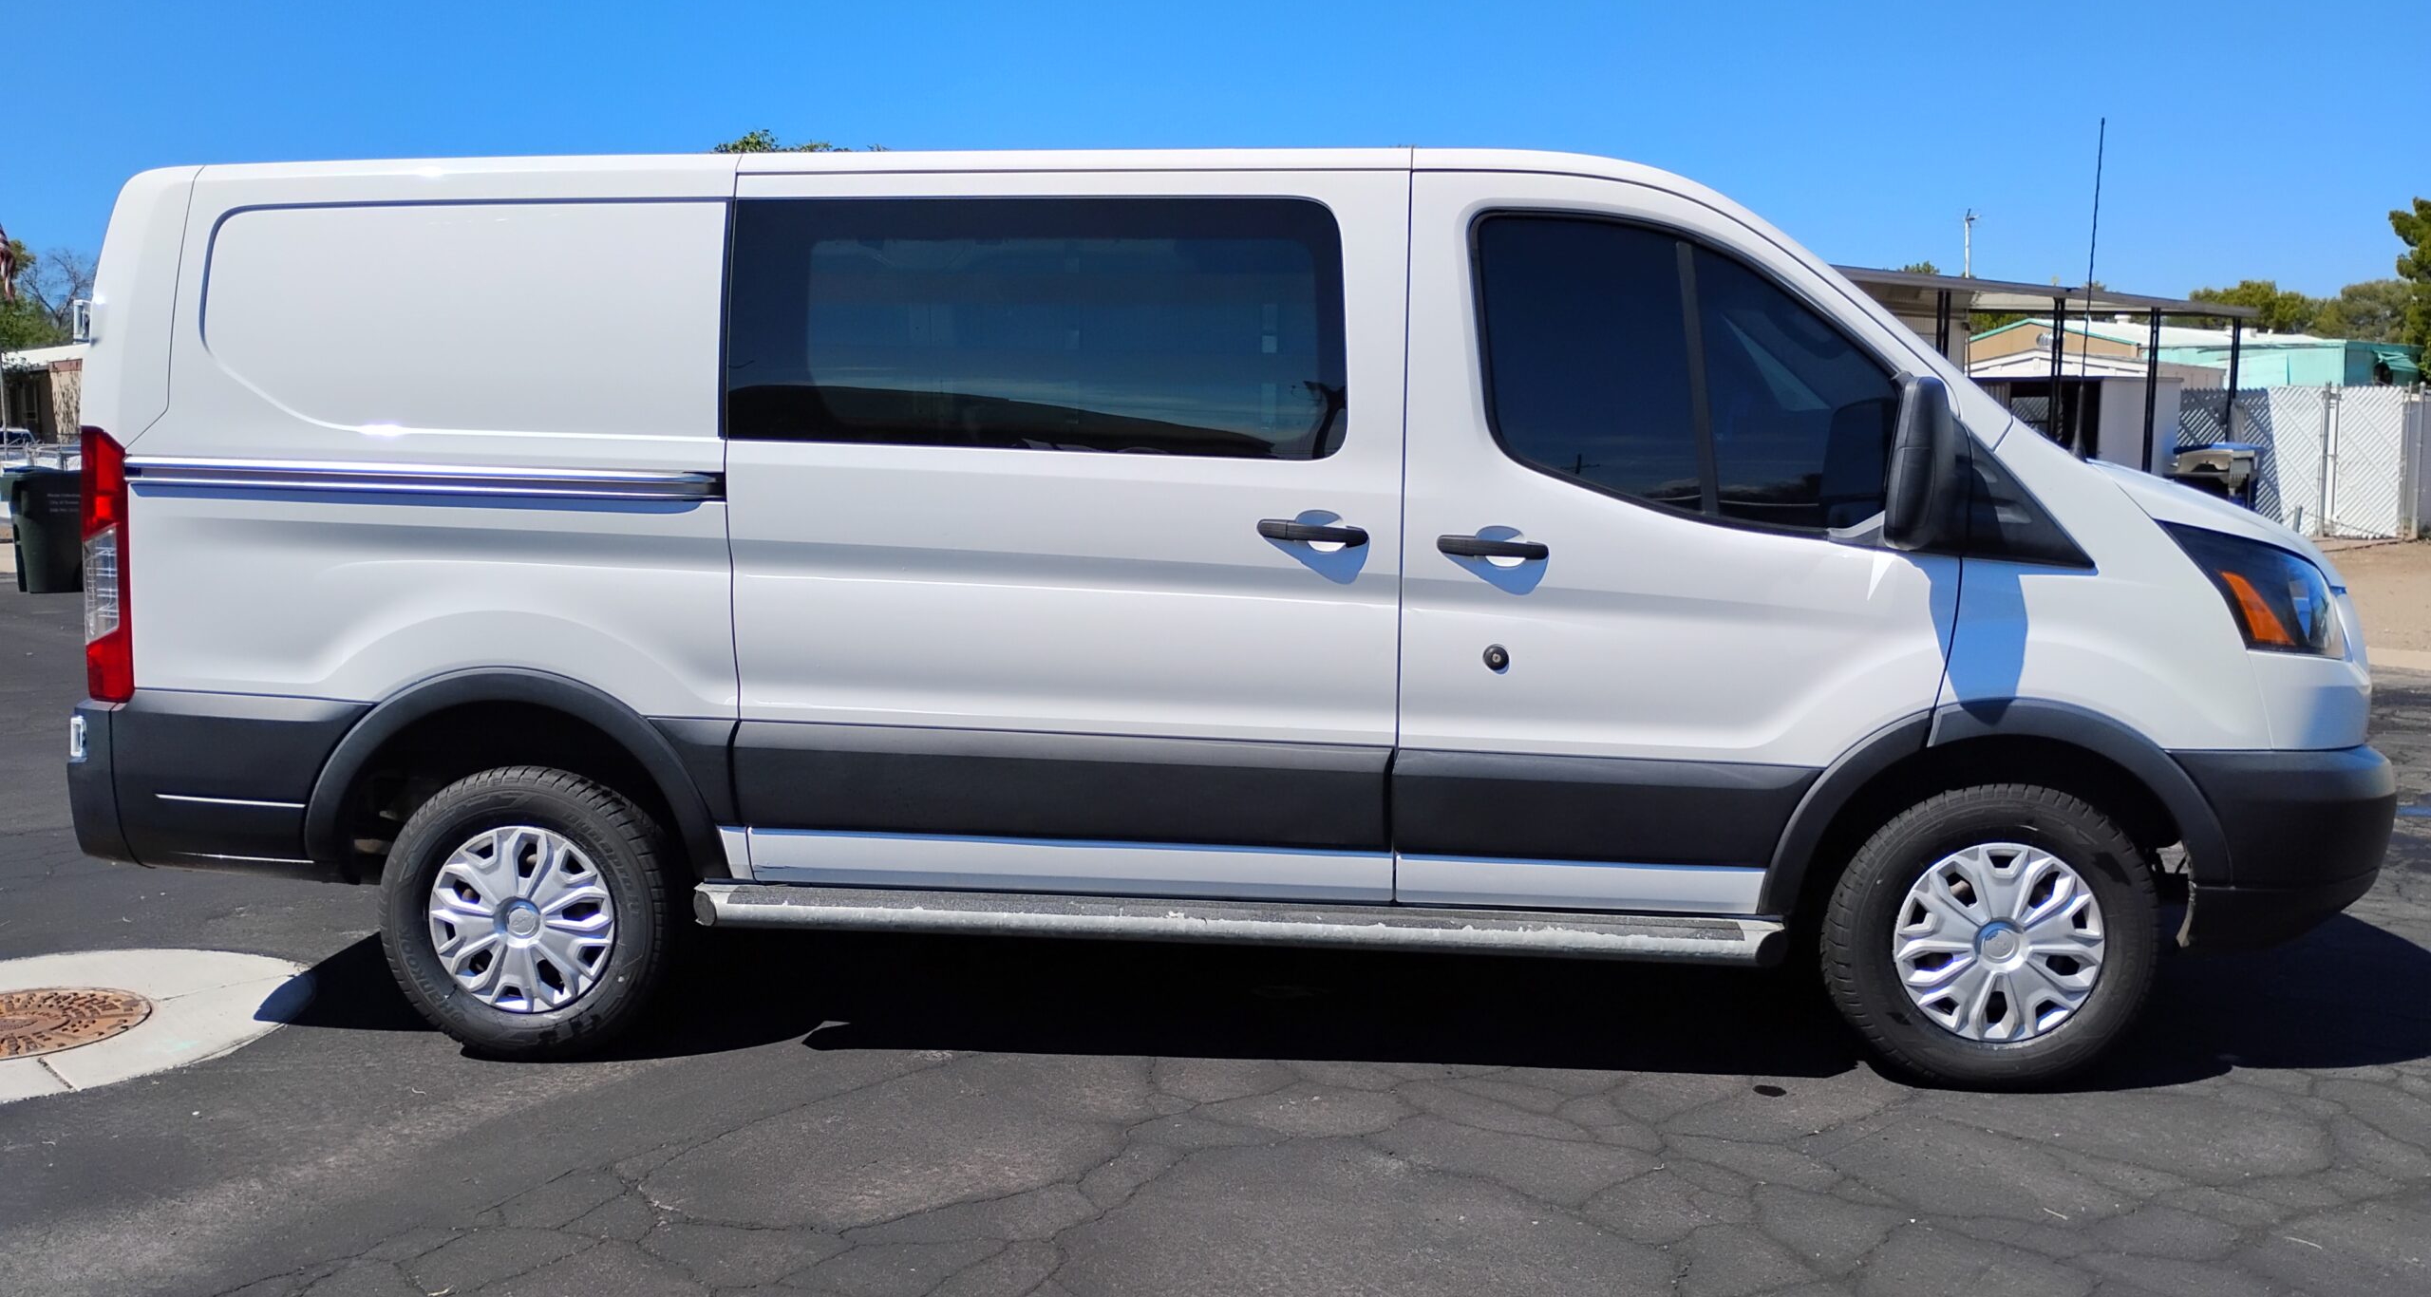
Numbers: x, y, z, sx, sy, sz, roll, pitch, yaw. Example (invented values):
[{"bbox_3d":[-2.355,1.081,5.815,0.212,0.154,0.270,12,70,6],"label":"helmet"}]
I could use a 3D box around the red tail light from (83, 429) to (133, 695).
[{"bbox_3d":[-2.555,-0.193,4.548,0.186,0.626,0.165,1,8,5],"label":"red tail light"}]

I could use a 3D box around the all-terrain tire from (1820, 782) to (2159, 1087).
[{"bbox_3d":[1.700,0.624,4.329,0.690,0.680,0.235,0,8,5],"label":"all-terrain tire"}]

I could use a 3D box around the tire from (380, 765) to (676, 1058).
[{"bbox_3d":[-1.588,0.610,4.605,0.690,0.680,0.235,0,8,5],"label":"tire"}]

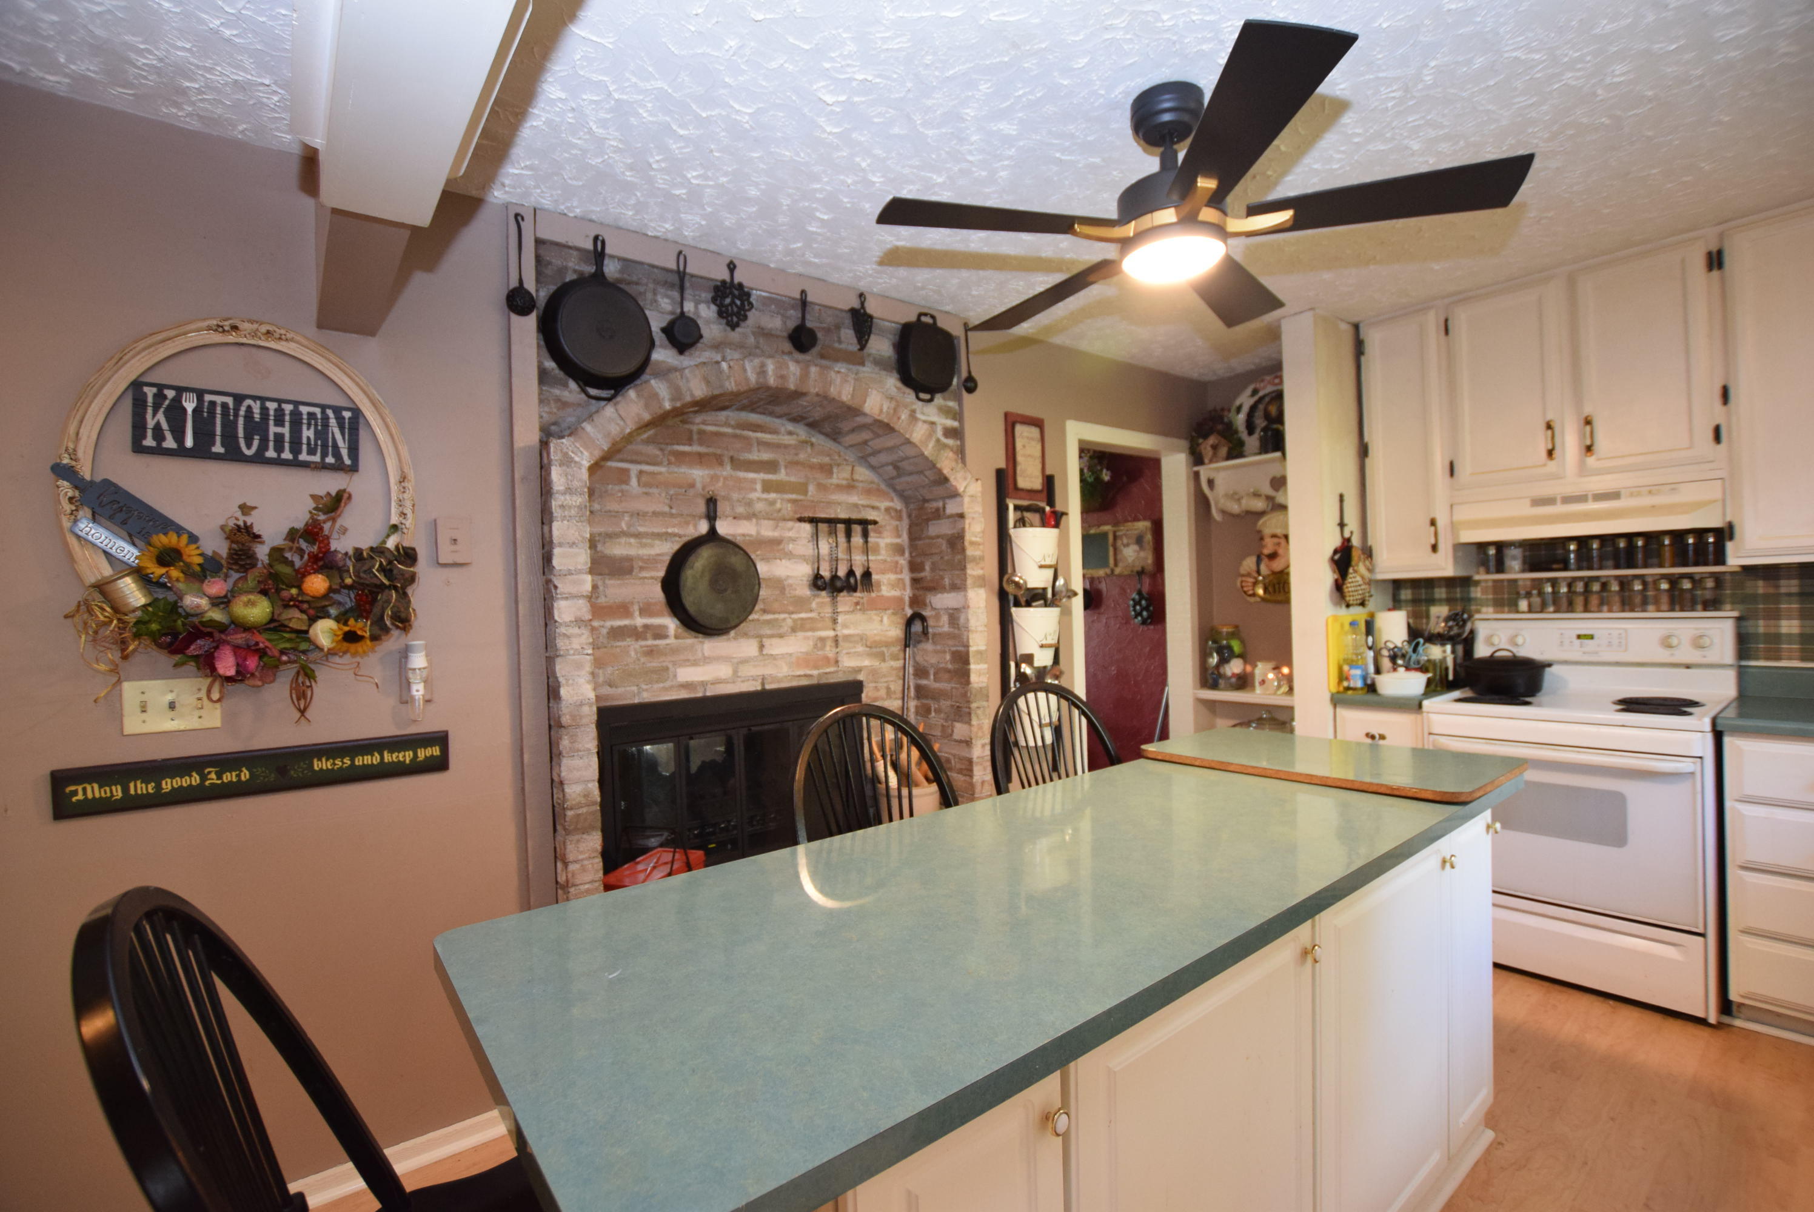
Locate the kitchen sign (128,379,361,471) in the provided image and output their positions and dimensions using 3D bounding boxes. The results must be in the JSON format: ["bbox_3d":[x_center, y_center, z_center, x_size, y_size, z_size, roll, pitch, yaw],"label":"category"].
[{"bbox_3d":[-1.476,-0.398,1.711,0.389,0.155,0.016,-2,0,-38],"label":"kitchen sign"}]

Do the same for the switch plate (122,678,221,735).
[{"bbox_3d":[-1.571,0.213,1.622,0.155,0.113,0.015,-2,0,-38],"label":"switch plate"}]

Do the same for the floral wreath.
[{"bbox_3d":[-1.425,-0.007,1.671,0.570,0.520,0.130,-2,0,-38],"label":"floral wreath"}]

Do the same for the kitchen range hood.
[{"bbox_3d":[2.639,-0.343,2.936,0.380,0.155,0.758,-2,0,-38],"label":"kitchen range hood"}]

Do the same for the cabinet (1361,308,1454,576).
[{"bbox_3d":[2.208,-0.674,3.257,0.320,1.100,0.310,-2,1,-39],"label":"cabinet"}]

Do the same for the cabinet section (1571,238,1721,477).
[{"bbox_3d":[2.635,-0.838,2.693,0.310,0.738,0.360,-2,0,-40],"label":"cabinet section"}]

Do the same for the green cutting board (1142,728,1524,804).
[{"bbox_3d":[1.087,0.403,2.001,0.510,0.025,0.789,-2,0,-38],"label":"green cutting board"}]

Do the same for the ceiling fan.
[{"bbox_3d":[0.616,-0.980,1.764,1.300,0.375,1.280,-1,1,39],"label":"ceiling fan"}]

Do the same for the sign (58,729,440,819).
[{"bbox_3d":[-1.435,0.375,1.718,0.681,0.100,0.020,-2,0,-38],"label":"sign"}]

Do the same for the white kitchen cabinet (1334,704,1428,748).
[{"bbox_3d":[2.120,0.819,3.202,0.610,0.862,0.325,-2,1,-39],"label":"white kitchen cabinet"}]

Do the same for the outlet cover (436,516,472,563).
[{"bbox_3d":[-1.194,-0.171,1.996,0.077,0.118,0.020,-2,0,-39],"label":"outlet cover"}]

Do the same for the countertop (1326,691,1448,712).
[{"bbox_3d":[2.098,0.367,3.201,0.630,0.043,0.327,-2,1,-39],"label":"countertop"}]

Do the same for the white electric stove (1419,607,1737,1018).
[{"bbox_3d":[2.422,0.648,2.752,0.685,1.195,0.765,-2,1,-39],"label":"white electric stove"}]

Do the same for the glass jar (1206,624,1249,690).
[{"bbox_3d":[1.683,0.275,3.975,0.190,0.335,0.190,-2,1,0],"label":"glass jar"}]

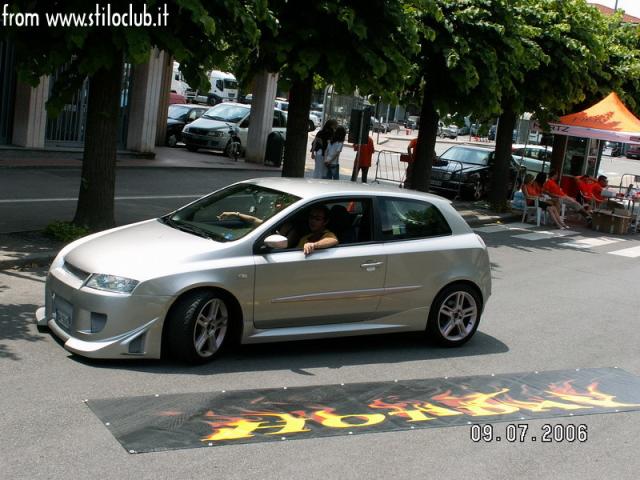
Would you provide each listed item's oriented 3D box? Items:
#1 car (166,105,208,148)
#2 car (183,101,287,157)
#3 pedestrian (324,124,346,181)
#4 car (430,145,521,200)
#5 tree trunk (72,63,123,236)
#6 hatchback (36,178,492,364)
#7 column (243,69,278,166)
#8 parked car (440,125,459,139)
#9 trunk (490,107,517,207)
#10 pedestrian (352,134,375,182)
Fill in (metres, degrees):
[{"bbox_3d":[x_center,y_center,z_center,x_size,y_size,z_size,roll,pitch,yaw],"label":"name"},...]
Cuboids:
[{"bbox_3d":[-4.930,-4.009,32.208,1.636,1.433,3.850,10,9,27],"label":"car"},{"bbox_3d":[-2.624,-3.532,29.151,1.750,1.600,4.300,9,9,25],"label":"car"},{"bbox_3d":[0.301,-1.588,19.547,0.480,1.660,0.360,11,9,30],"label":"pedestrian"},{"bbox_3d":[4.459,-2.033,27.078,1.720,1.420,4.450,10,9,28],"label":"car"},{"bbox_3d":[-3.207,-1.410,13.574,0.560,2.520,0.560,6,8,0],"label":"tree trunk"},{"bbox_3d":[-0.311,0.138,8.408,4.190,1.440,1.790,1,10,-35],"label":"hatchback"},{"bbox_3d":[-1.797,-3.908,28.354,0.540,3.100,0.540,12,10,35],"label":"column"},{"bbox_3d":[12.092,-10.798,92.000,4.200,1.500,1.750,13,10,36],"label":"parked car"},{"bbox_3d":[4.757,-2.061,23.453,0.430,2.650,0.430,6,8,0],"label":"trunk"},{"bbox_3d":[1.264,-2.484,27.500,0.500,1.700,0.320,5,8,-8],"label":"pedestrian"}]

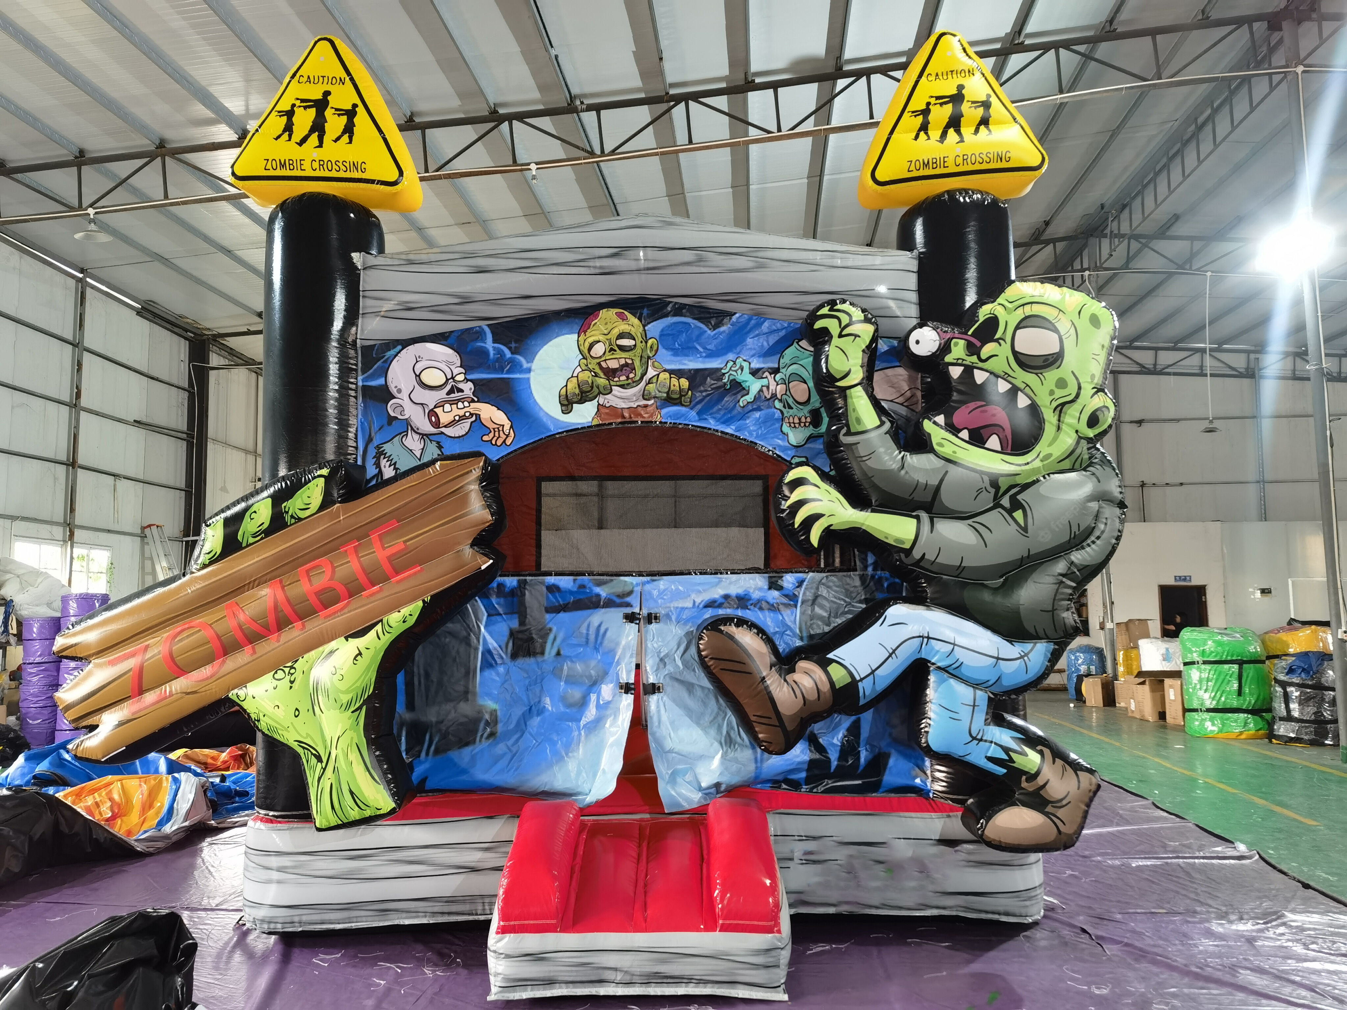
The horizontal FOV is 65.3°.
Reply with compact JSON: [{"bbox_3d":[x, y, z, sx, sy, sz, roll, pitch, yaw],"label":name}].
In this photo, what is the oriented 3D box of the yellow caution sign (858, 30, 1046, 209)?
[{"bbox_3d":[1.596,-2.234,6.092,0.980,0.920,0.420,-1,-6,6],"label":"yellow caution sign"}]

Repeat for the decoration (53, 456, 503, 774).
[{"bbox_3d":[-1.895,0.554,5.168,2.070,1.540,0.420,0,-5,0],"label":"decoration"}]

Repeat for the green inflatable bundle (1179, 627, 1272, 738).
[{"bbox_3d":[6.584,2.074,12.511,1.000,1.250,0.970,-3,-6,27],"label":"green inflatable bundle"}]

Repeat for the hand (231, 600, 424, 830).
[{"bbox_3d":[-1.672,1.026,5.222,0.930,1.086,0.420,-1,-6,0],"label":"hand"}]

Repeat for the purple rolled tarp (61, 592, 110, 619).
[{"bbox_3d":[-6.421,1.120,11.501,0.480,0.270,0.480,0,-5,0],"label":"purple rolled tarp"}]

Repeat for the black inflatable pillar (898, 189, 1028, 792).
[{"bbox_3d":[1.612,-0.096,5.861,0.610,3.400,0.610,-1,-6,0],"label":"black inflatable pillar"}]

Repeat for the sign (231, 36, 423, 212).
[{"bbox_3d":[-1.913,-2.089,5.821,0.910,0.830,0.420,0,-5,0],"label":"sign"}]

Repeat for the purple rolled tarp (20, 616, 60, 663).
[{"bbox_3d":[-7.404,1.577,12.300,0.410,0.540,0.410,3,-7,-31],"label":"purple rolled tarp"}]

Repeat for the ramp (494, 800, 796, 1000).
[{"bbox_3d":[-0.140,1.735,4.738,1.220,0.650,0.900,0,-5,0],"label":"ramp"}]

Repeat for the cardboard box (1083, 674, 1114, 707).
[{"bbox_3d":[6.303,2.750,15.516,0.330,0.430,0.420,-5,-7,42],"label":"cardboard box"}]

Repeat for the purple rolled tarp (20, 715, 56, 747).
[{"bbox_3d":[-6.882,2.492,11.486,0.460,0.290,0.460,0,-5,0],"label":"purple rolled tarp"}]

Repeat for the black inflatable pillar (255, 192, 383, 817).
[{"bbox_3d":[-1.958,-0.054,5.857,0.610,3.400,0.610,-1,-6,0],"label":"black inflatable pillar"}]

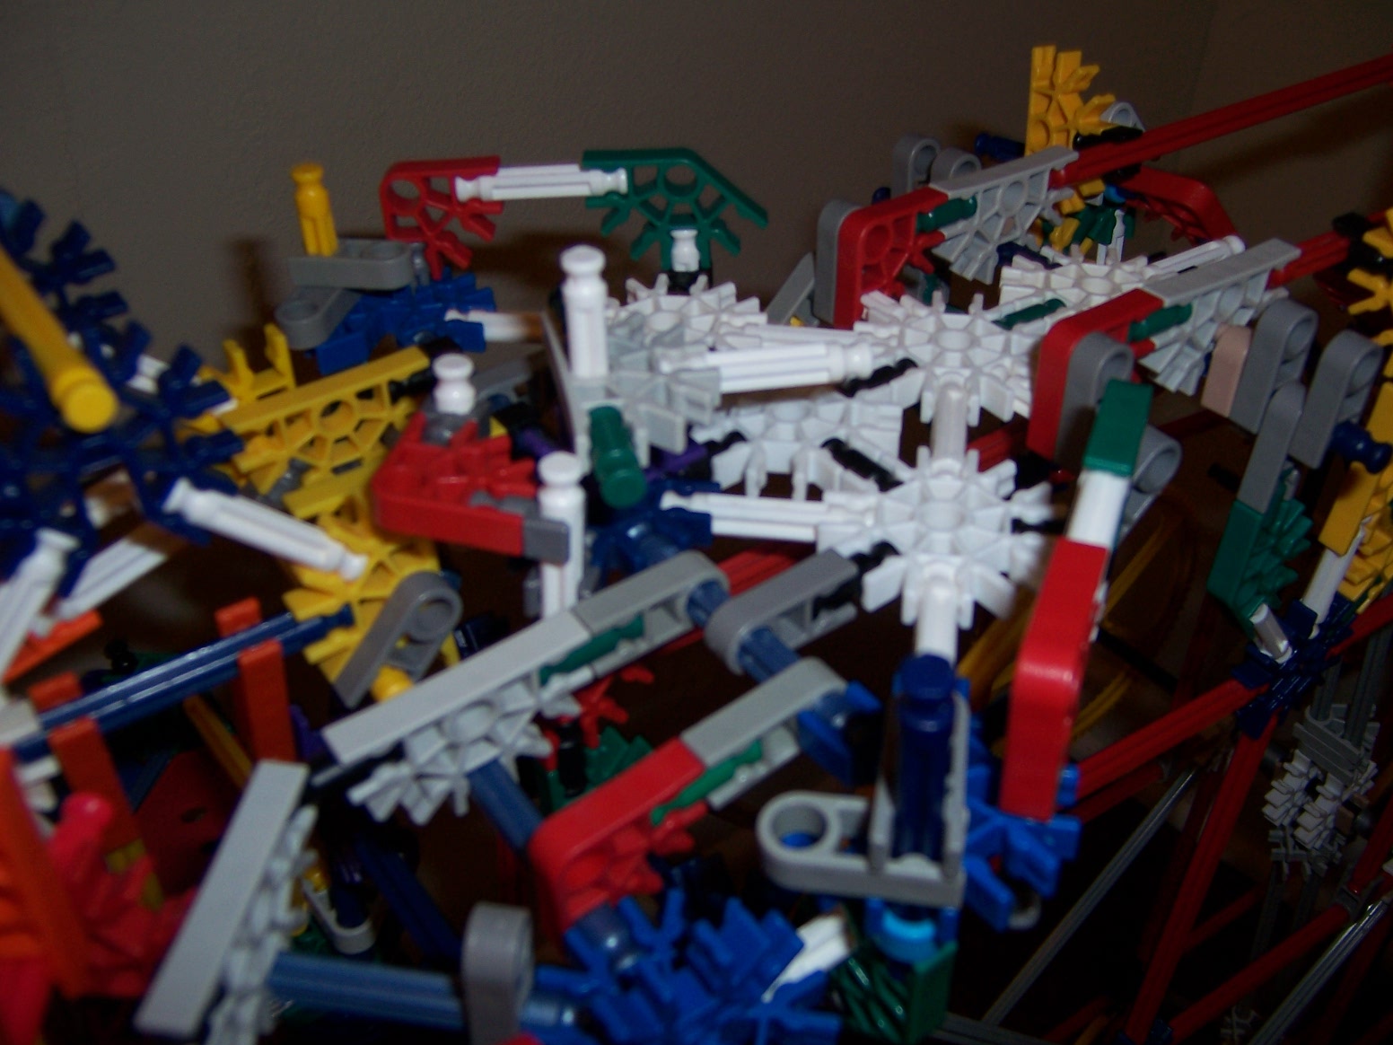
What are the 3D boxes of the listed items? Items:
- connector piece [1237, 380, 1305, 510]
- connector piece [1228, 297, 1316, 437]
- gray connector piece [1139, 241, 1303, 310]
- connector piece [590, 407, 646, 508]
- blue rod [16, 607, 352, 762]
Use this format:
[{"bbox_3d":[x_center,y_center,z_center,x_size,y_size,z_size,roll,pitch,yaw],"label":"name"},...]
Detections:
[{"bbox_3d":[0.109,-0.014,0.246,0.009,0.024,0.006,-18,39,-30],"label":"connector piece"},{"bbox_3d":[0.107,-0.029,0.246,0.010,0.024,0.006,-19,40,-23],"label":"connector piece"},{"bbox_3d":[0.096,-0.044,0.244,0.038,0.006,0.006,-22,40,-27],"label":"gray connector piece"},{"bbox_3d":[-0.011,-0.009,0.178,0.006,0.006,0.017,-9,40,-7],"label":"connector piece"},{"bbox_3d":[-0.078,0.024,0.201,0.055,0.006,0.006,-23,43,-25],"label":"blue rod"}]

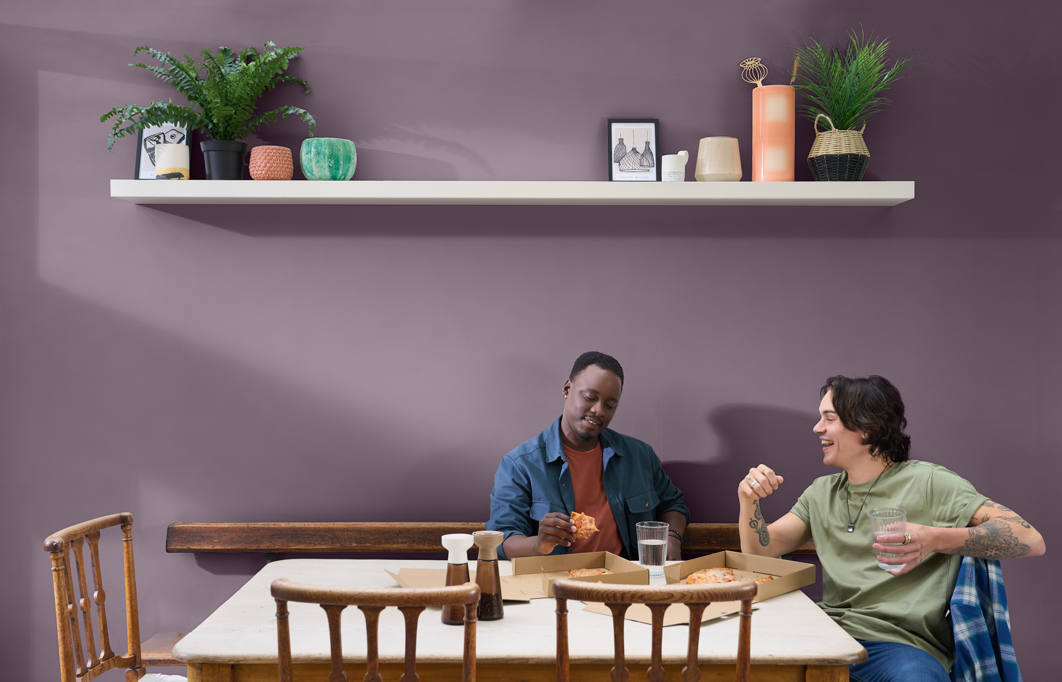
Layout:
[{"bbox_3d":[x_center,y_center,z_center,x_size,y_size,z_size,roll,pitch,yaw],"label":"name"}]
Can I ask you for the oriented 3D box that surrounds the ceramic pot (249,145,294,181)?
[{"bbox_3d":[-0.766,-0.514,3.400,0.131,0.107,0.131,0,0,0],"label":"ceramic pot"}]

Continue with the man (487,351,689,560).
[{"bbox_3d":[0.153,0.680,3.070,0.560,1.300,0.740,0,0,-6],"label":"man"}]

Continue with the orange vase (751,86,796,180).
[{"bbox_3d":[0.718,-0.599,3.400,0.126,0.285,0.126,0,0,0],"label":"orange vase"}]

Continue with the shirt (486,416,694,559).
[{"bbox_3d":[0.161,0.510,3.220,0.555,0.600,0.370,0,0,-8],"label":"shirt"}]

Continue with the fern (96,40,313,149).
[{"bbox_3d":[-0.940,-0.695,3.345,0.630,0.365,0.420,0,0,0],"label":"fern"}]

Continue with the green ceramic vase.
[{"bbox_3d":[-0.598,-0.525,3.400,0.168,0.128,0.168,0,0,0],"label":"green ceramic vase"}]

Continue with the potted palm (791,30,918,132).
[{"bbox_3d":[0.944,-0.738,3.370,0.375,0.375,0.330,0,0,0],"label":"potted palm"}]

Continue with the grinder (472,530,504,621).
[{"bbox_3d":[-0.089,0.487,2.389,0.066,0.173,0.066,0,0,0],"label":"grinder"}]

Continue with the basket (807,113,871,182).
[{"bbox_3d":[0.914,-0.567,3.420,0.187,0.206,0.185,0,0,0],"label":"basket"}]

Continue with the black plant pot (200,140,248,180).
[{"bbox_3d":[-0.907,-0.520,3.400,0.141,0.119,0.141,0,0,0],"label":"black plant pot"}]

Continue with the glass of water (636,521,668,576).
[{"bbox_3d":[0.312,0.529,2.940,0.084,0.122,0.084,0,0,0],"label":"glass of water"}]

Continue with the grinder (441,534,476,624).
[{"bbox_3d":[-0.150,0.488,2.353,0.067,0.172,0.067,0,0,0],"label":"grinder"}]

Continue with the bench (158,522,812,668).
[{"bbox_3d":[-0.007,0.930,3.300,2.200,0.790,0.380,0,0,0],"label":"bench"}]

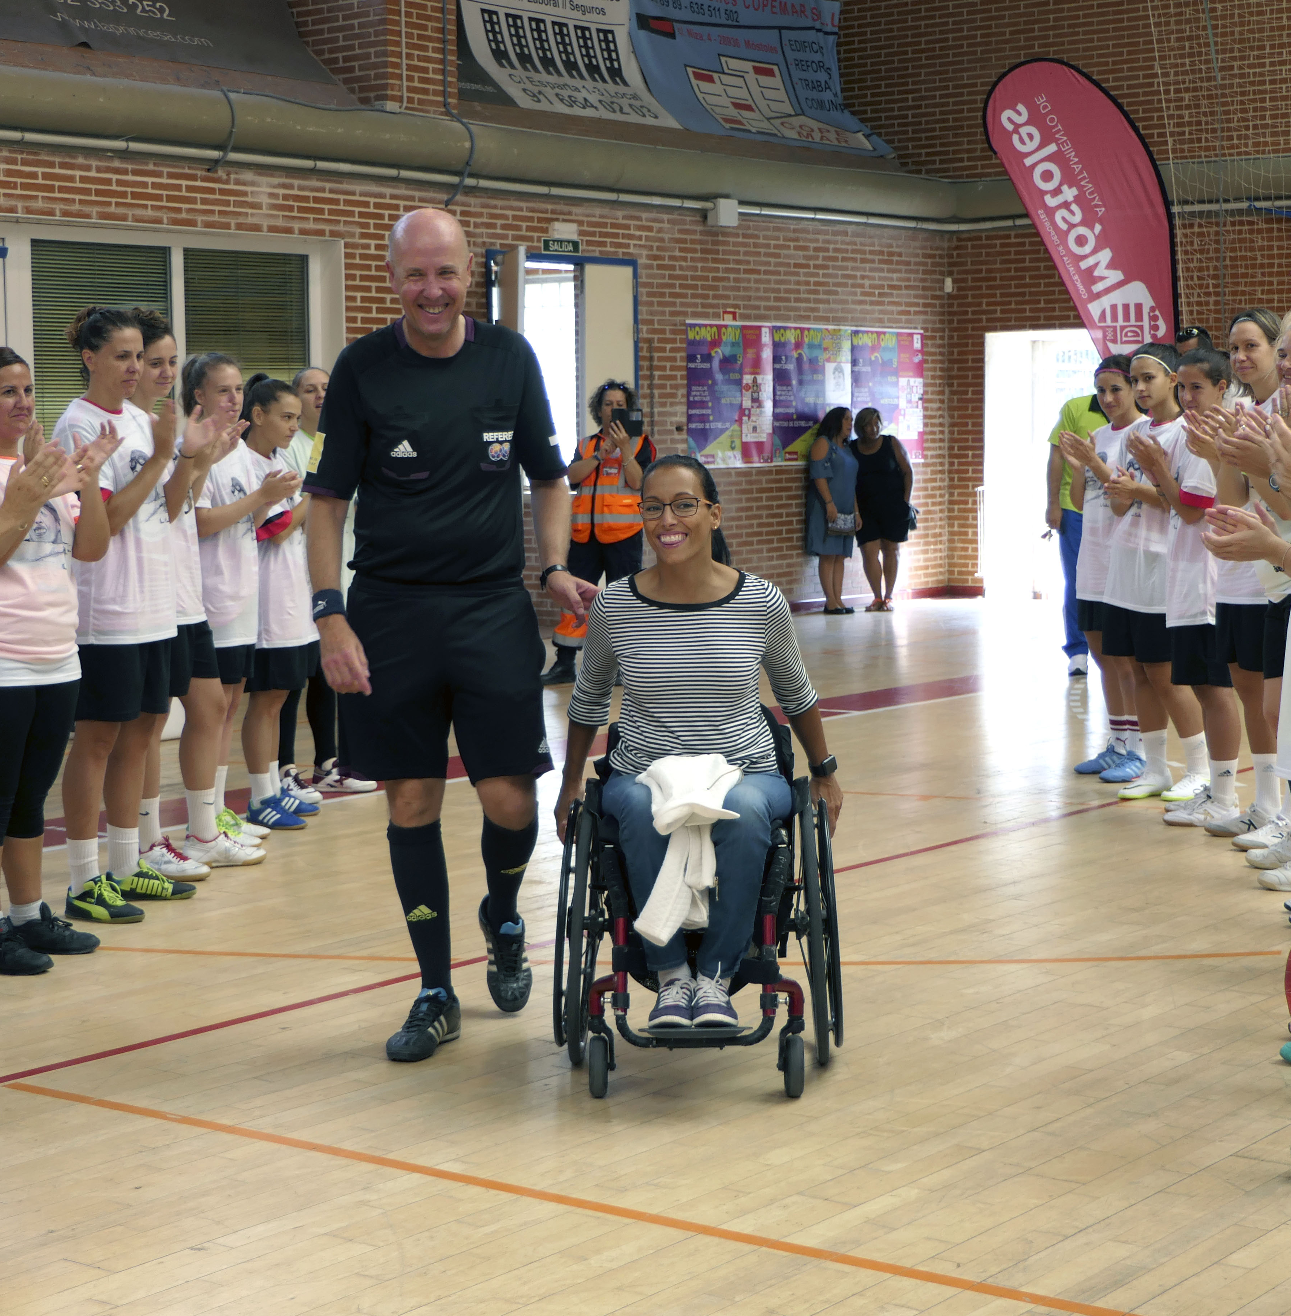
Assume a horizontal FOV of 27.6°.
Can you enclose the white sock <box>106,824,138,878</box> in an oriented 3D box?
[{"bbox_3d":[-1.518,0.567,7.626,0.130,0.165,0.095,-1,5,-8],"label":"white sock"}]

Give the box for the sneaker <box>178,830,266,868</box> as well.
[{"bbox_3d":[-1.330,0.600,8.331,0.263,0.110,0.100,-2,5,-17],"label":"sneaker"}]

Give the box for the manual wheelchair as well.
[{"bbox_3d":[0.109,0.502,5.499,0.610,0.730,0.750,-1,5,4],"label":"manual wheelchair"}]

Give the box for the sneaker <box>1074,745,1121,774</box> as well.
[{"bbox_3d":[1.787,0.395,10.282,0.280,0.105,0.100,-4,6,-30],"label":"sneaker"}]

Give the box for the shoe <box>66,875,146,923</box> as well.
[{"bbox_3d":[-1.517,0.684,7.402,0.278,0.112,0.100,2,6,28],"label":"shoe"}]

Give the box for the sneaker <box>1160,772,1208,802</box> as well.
[{"bbox_3d":[1.984,0.462,9.621,0.262,0.105,0.097,-4,6,-33],"label":"sneaker"}]

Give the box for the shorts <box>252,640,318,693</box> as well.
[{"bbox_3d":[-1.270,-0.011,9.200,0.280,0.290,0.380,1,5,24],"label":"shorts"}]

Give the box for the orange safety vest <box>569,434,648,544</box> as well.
[{"bbox_3d":[-0.198,-0.902,14.050,0.430,0.600,0.280,1,6,18],"label":"orange safety vest"}]

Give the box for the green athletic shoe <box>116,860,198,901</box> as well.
[{"bbox_3d":[-1.449,0.650,7.732,0.268,0.115,0.100,0,5,7],"label":"green athletic shoe"}]

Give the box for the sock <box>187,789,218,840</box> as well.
[{"bbox_3d":[-1.407,0.509,8.357,0.110,0.180,0.090,-1,5,-5],"label":"sock"}]

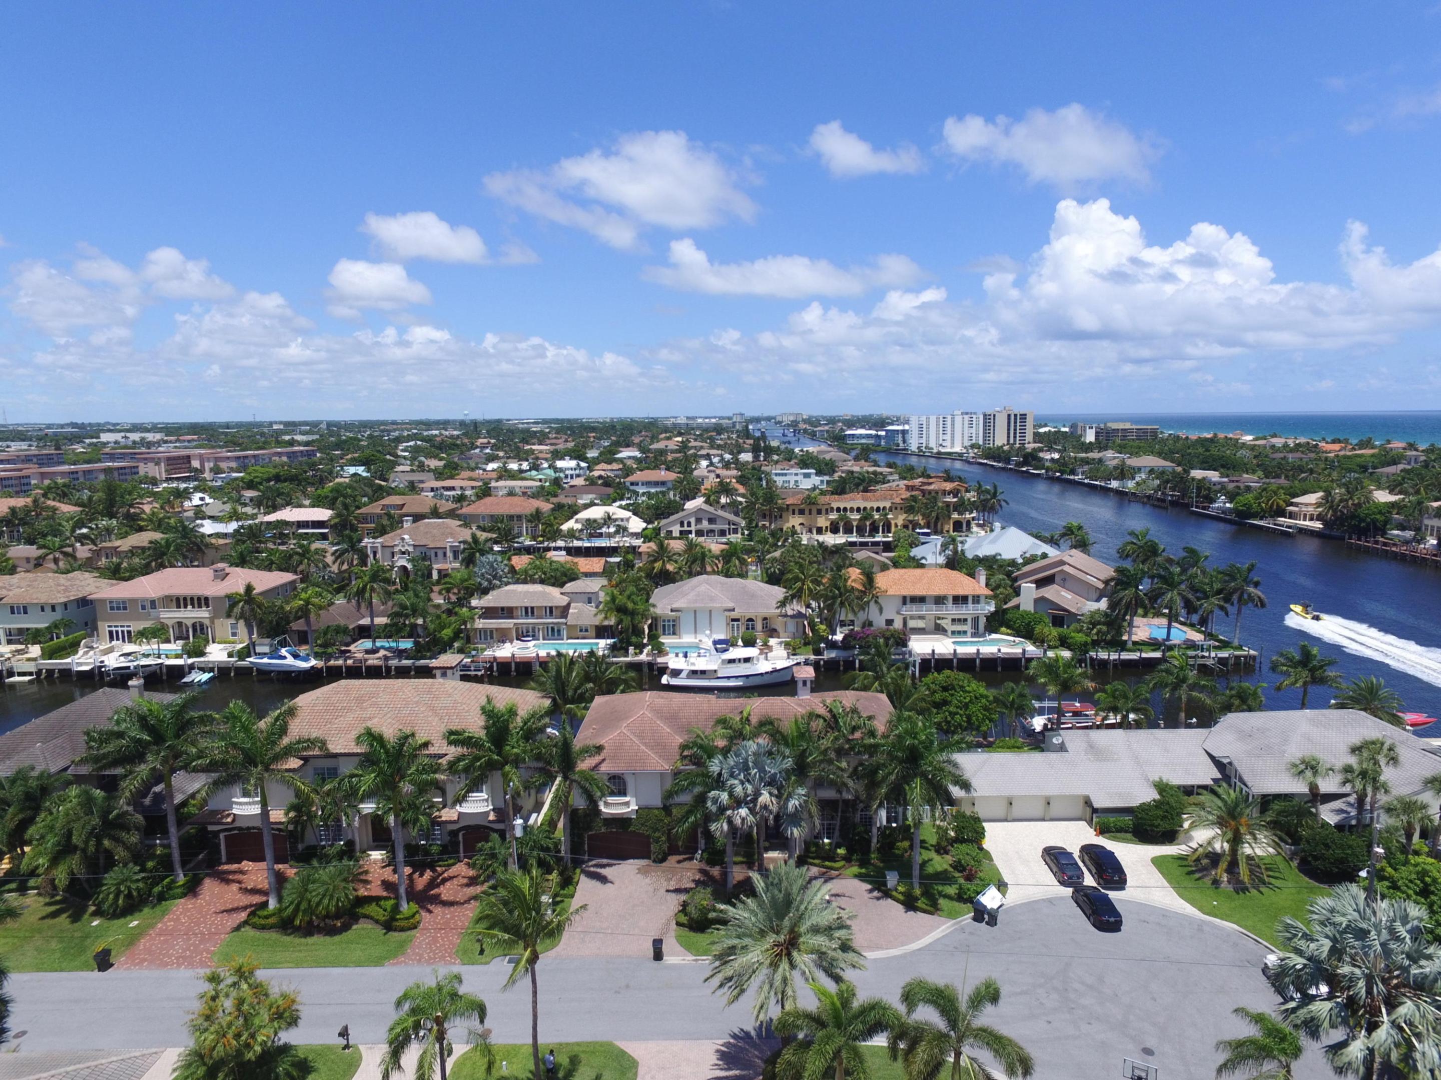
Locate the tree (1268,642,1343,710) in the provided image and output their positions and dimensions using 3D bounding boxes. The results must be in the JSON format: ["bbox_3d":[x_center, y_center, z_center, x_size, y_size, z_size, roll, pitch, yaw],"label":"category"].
[{"bbox_3d":[62.388,16.781,89.058,7.796,11.184,7.796,0,9,0],"label":"tree"}]

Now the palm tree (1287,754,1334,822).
[{"bbox_3d":[47.767,21.495,67.585,3.824,7.916,3.824,0,9,0],"label":"palm tree"}]

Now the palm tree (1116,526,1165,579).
[{"bbox_3d":[72.600,5.240,144.040,8.340,15.050,8.090,0,9,0],"label":"palm tree"}]

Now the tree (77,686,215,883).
[{"bbox_3d":[-43.984,19.443,64.440,10.290,15.125,10.290,0,9,0],"label":"tree"}]

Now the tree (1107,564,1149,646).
[{"bbox_3d":[62.319,10.284,127.494,6.530,12.584,6.530,0,9,0],"label":"tree"}]

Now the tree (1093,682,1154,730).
[{"bbox_3d":[42.024,18.007,86.933,6.220,6.750,6.030,0,9,0],"label":"tree"}]

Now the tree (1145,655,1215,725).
[{"bbox_3d":[47.869,16.497,86.595,7.350,9.760,7.130,0,9,0],"label":"tree"}]

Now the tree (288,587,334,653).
[{"bbox_3d":[-61.964,12.599,126.103,7.142,10.608,7.142,0,9,0],"label":"tree"}]

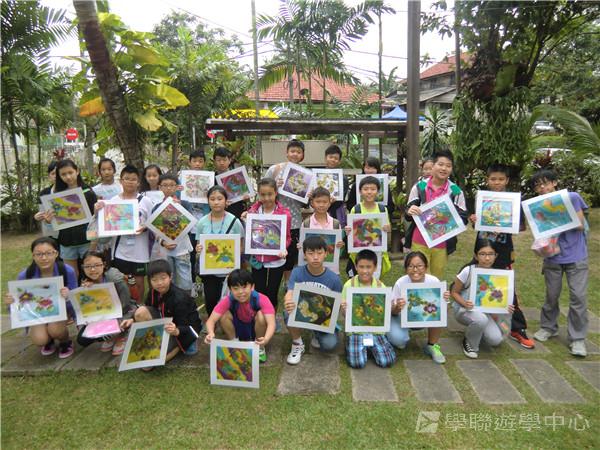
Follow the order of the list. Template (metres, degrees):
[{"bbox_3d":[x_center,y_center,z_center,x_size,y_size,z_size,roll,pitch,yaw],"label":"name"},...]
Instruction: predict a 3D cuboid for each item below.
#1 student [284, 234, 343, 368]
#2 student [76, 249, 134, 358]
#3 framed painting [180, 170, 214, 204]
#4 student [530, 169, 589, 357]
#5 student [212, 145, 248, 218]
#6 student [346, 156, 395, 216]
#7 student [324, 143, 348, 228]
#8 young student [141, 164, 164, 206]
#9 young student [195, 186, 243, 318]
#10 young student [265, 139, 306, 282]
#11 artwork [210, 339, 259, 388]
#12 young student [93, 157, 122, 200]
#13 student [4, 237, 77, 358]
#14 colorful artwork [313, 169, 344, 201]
[{"bbox_3d":[0.097,0.529,3.220,0.460,0.888,0.620,0,9,0],"label":"student"},{"bbox_3d":[-1.506,0.604,3.361,0.450,0.828,0.500,-2,10,-8],"label":"student"},{"bbox_3d":[-0.970,-0.364,3.950,0.315,0.315,0.020,0,9,-7],"label":"framed painting"},{"bbox_3d":[2.092,0.272,3.366,0.440,1.470,0.380,5,11,32],"label":"student"},{"bbox_3d":[-0.720,-0.037,4.515,0.460,1.580,0.340,-1,10,-6],"label":"student"},{"bbox_3d":[0.734,0.055,4.269,0.450,1.480,0.320,0,10,3],"label":"student"},{"bbox_3d":[0.356,-0.078,4.559,0.460,1.580,0.340,1,10,3],"label":"student"},{"bbox_3d":[-1.500,0.152,4.229,0.420,1.470,0.280,-3,10,-10],"label":"young student"},{"bbox_3d":[-0.674,0.360,3.486,0.410,1.340,0.320,-2,10,-5],"label":"young student"},{"bbox_3d":[-0.109,0.002,4.078,0.460,1.666,0.360,-1,9,-6],"label":"young student"},{"bbox_3d":[-0.429,0.924,2.760,0.315,0.315,0.015,2,9,0],"label":"artwork"},{"bbox_3d":[-1.874,0.079,4.164,0.380,1.489,0.270,-2,9,-11],"label":"young student"},{"bbox_3d":[-1.968,0.635,3.204,0.450,0.930,0.540,-4,10,-20],"label":"student"},{"bbox_3d":[0.292,-0.410,4.290,0.325,0.325,0.015,0,4,0],"label":"colorful artwork"}]

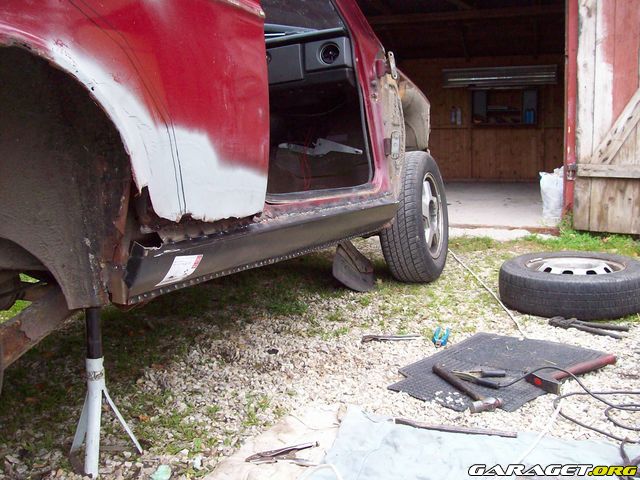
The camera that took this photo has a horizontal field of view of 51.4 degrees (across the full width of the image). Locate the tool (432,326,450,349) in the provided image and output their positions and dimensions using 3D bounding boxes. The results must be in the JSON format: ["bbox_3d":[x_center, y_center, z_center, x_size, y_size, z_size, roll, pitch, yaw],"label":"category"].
[{"bbox_3d":[0.379,0.306,2.088,0.055,0.025,0.179,2,9,15],"label":"tool"}]

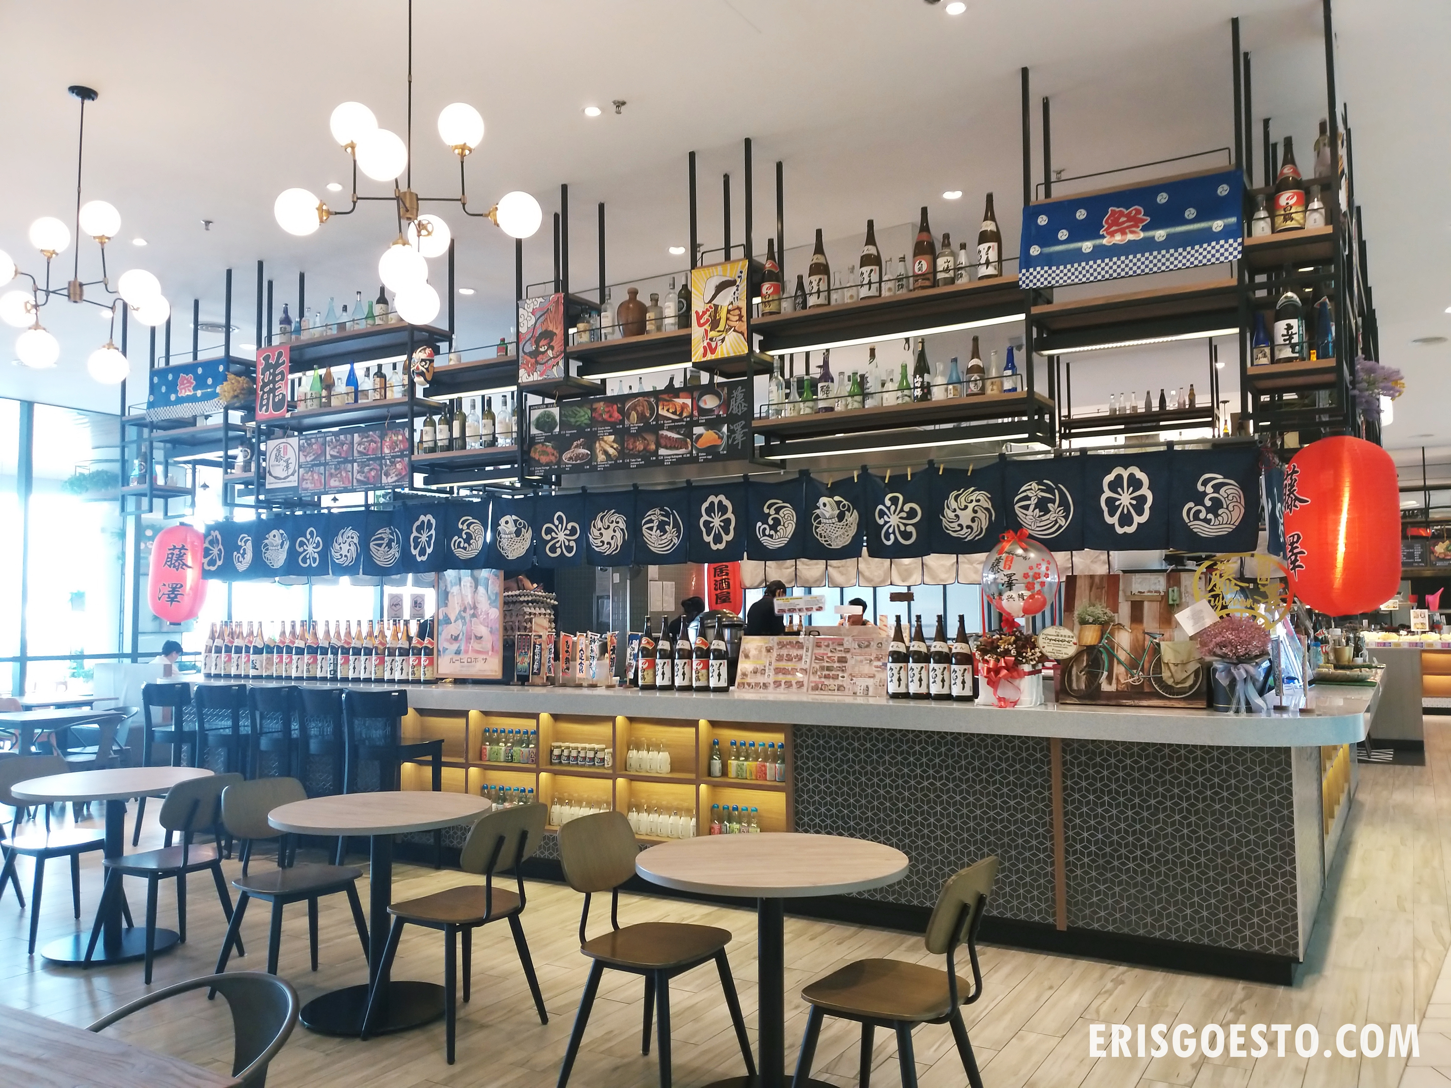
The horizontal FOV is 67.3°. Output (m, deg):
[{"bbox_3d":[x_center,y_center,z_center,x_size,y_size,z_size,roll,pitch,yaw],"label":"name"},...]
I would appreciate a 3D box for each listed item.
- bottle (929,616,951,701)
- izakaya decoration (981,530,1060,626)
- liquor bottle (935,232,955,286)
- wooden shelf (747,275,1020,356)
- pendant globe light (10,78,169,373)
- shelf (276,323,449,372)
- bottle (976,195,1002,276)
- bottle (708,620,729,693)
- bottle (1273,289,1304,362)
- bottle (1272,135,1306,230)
[{"bbox_3d":[1.002,0.531,5.093,0.103,0.395,0.103,-1,-4,12],"label":"bottle"},{"bbox_3d":[1.281,0.148,4.736,0.325,0.410,0.325,-2,-4,22],"label":"izakaya decoration"},{"bbox_3d":[0.980,-1.241,4.820,0.080,0.276,0.080,-2,-4,29],"label":"liquor bottle"},{"bbox_3d":[0.767,-0.997,4.950,1.280,0.145,0.350,-2,-4,30],"label":"wooden shelf"},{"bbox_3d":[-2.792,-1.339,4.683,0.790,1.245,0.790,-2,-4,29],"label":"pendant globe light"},{"bbox_3d":[-2.285,-1.212,6.715,1.343,0.060,0.330,-2,-5,30],"label":"shelf"},{"bbox_3d":[1.141,-1.315,4.688,0.105,0.397,0.105,-2,-5,30],"label":"bottle"},{"bbox_3d":[-0.032,0.581,5.801,0.105,0.397,0.105,0,-4,0],"label":"bottle"},{"bbox_3d":[2.111,-0.853,4.077,0.105,0.395,0.105,-3,-4,38],"label":"bottle"},{"bbox_3d":[2.160,-1.363,4.163,0.104,0.393,0.104,-2,-4,29],"label":"bottle"}]

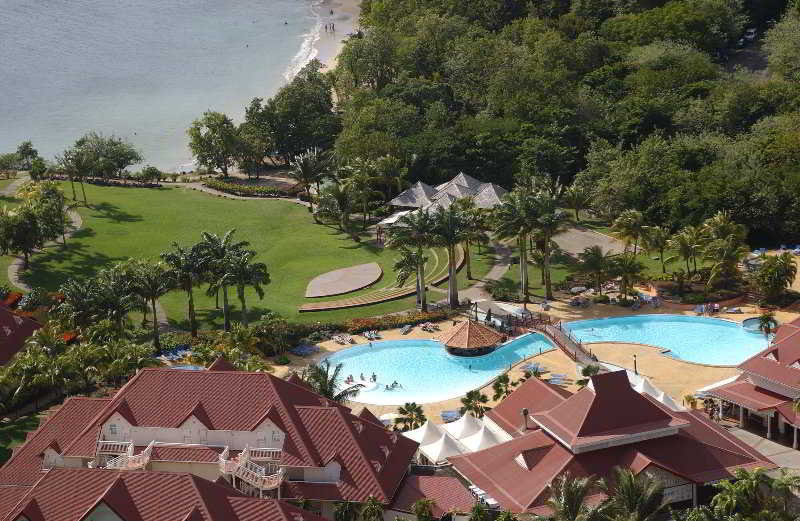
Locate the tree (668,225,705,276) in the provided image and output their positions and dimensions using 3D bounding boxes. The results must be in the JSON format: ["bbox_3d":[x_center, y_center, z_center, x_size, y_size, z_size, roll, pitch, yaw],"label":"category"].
[{"bbox_3d":[38.250,-1.240,307.650,5.020,7.100,5.020,1,18,7],"label":"tree"}]

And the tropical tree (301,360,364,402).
[{"bbox_3d":[-7.380,14.840,260.220,7.300,7.930,7.300,-2,18,-2],"label":"tropical tree"}]

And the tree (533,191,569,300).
[{"bbox_3d":[19.280,-1.920,298.900,5.390,14.810,5.390,-1,18,4],"label":"tree"}]

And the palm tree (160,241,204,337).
[{"bbox_3d":[-26.720,3.680,289.650,6.040,12.390,6.040,-3,18,-5],"label":"palm tree"}]

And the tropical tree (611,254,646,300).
[{"bbox_3d":[30.740,2.317,310.615,4.700,6.220,4.700,2,20,6],"label":"tropical tree"}]

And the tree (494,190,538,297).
[{"bbox_3d":[15.523,-2.114,314.078,5.830,15.390,5.830,-1,18,0],"label":"tree"}]

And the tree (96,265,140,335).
[{"bbox_3d":[-36.532,5.158,298.011,5.770,9.370,5.770,-3,20,-7],"label":"tree"}]

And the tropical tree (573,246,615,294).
[{"bbox_3d":[25.480,1.390,301.280,5.870,6.700,5.870,0,18,5],"label":"tropical tree"}]

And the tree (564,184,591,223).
[{"bbox_3d":[25.650,-8.310,335.120,4.400,5.580,4.400,0,18,4],"label":"tree"}]

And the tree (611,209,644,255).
[{"bbox_3d":[32.317,-4.077,327.991,4.680,6.550,4.680,2,20,6],"label":"tree"}]

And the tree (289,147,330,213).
[{"bbox_3d":[-13.430,-12.190,346.790,6.440,10.100,6.440,-2,18,-2],"label":"tree"}]

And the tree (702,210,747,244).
[{"bbox_3d":[43.350,-2.580,309.040,6.000,8.520,6.000,1,18,8],"label":"tree"}]

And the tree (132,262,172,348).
[{"bbox_3d":[-30.350,5.460,285.920,5.700,11.480,5.700,-4,18,-6],"label":"tree"}]

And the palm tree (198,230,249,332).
[{"bbox_3d":[-22.901,2.812,298.297,6.290,13.600,6.290,-2,20,-4],"label":"palm tree"}]

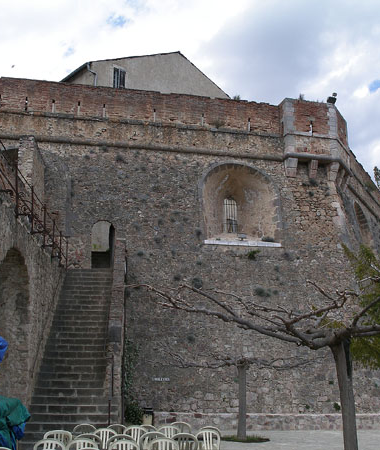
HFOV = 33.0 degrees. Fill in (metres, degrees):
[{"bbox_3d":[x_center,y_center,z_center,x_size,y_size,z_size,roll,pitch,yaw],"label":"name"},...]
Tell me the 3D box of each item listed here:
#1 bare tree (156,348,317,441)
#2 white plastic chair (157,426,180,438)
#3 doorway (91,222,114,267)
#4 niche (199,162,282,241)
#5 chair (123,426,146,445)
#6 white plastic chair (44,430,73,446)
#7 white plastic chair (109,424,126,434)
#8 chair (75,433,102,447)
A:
[{"bbox_3d":[1.548,5.201,19.974,5.190,2.790,4.410,0,-14,0],"label":"bare tree"},{"bbox_3d":[-0.407,4.230,12.037,0.560,0.830,0.570,0,-14,0],"label":"white plastic chair"},{"bbox_3d":[-3.303,0.824,24.128,0.870,1.970,0.500,2,-14,-10],"label":"doorway"},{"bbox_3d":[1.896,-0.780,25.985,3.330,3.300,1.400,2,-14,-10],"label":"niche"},{"bbox_3d":[-1.017,4.236,12.087,0.560,0.830,0.570,-3,-14,12],"label":"chair"},{"bbox_3d":[-2.290,3.995,11.065,0.560,0.830,0.570,6,-15,-24],"label":"white plastic chair"},{"bbox_3d":[-1.481,4.471,13.007,0.560,0.830,0.570,0,-14,2],"label":"white plastic chair"},{"bbox_3d":[-1.696,3.906,10.675,0.560,0.830,0.570,0,-14,2],"label":"chair"}]

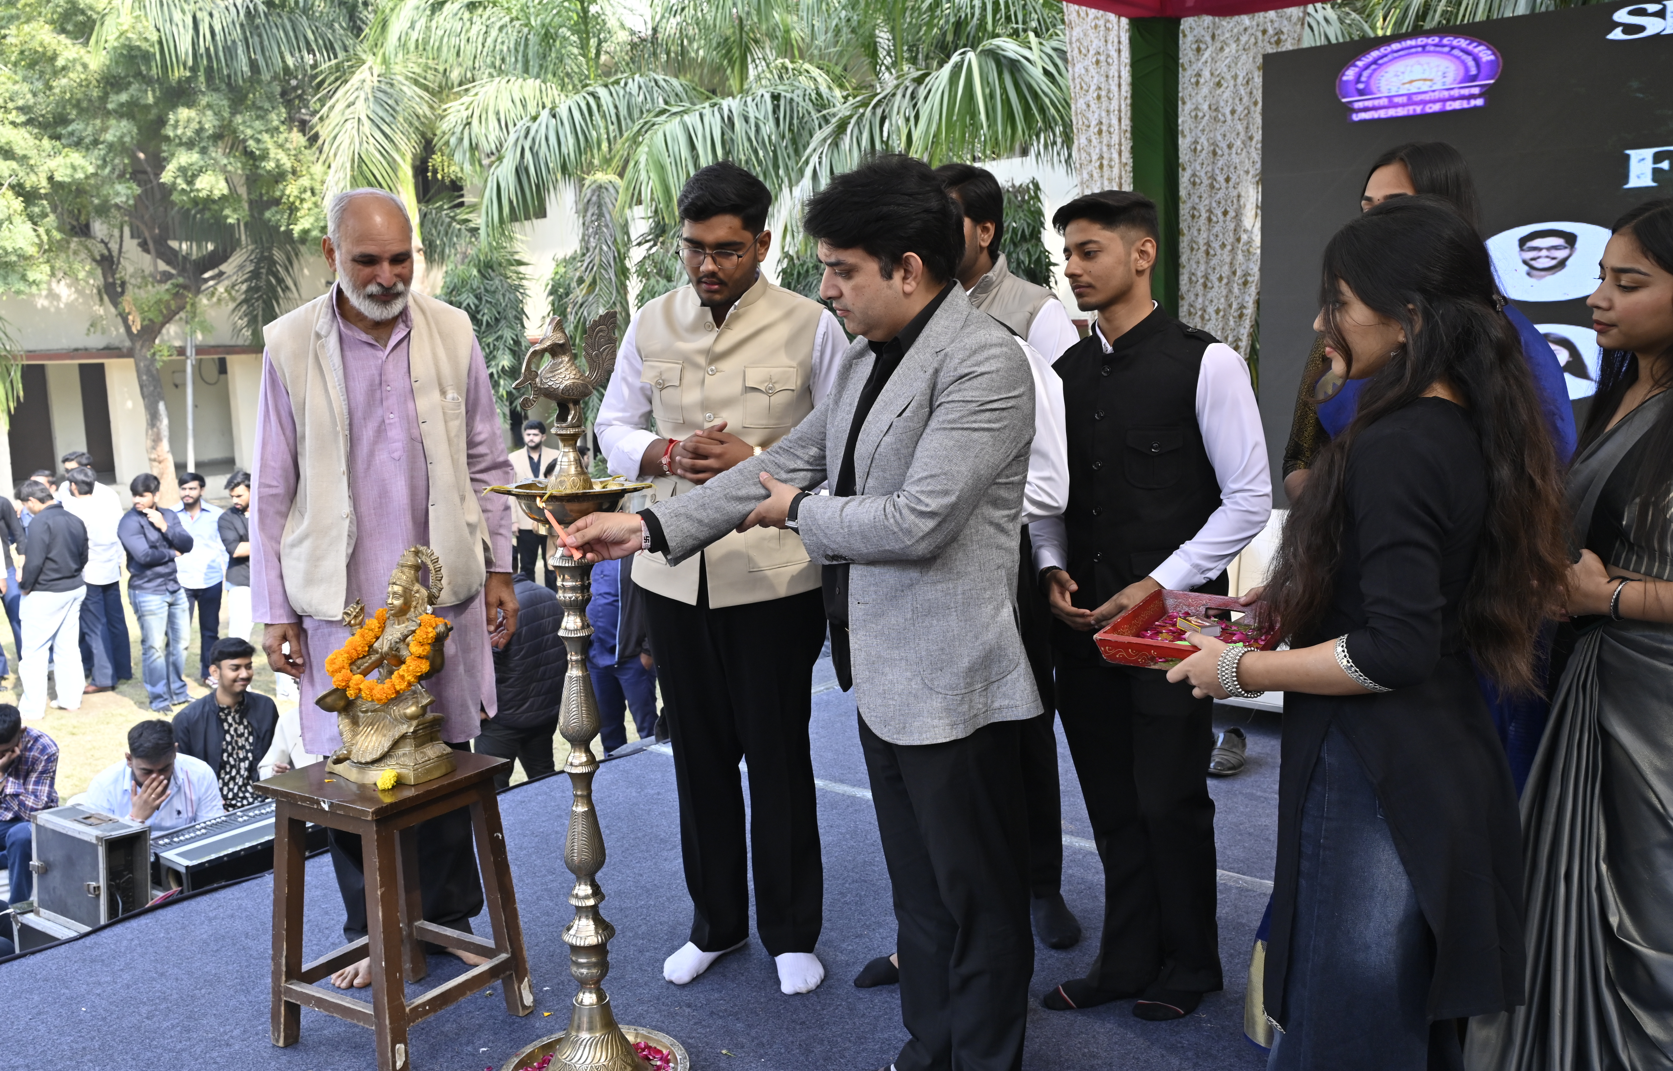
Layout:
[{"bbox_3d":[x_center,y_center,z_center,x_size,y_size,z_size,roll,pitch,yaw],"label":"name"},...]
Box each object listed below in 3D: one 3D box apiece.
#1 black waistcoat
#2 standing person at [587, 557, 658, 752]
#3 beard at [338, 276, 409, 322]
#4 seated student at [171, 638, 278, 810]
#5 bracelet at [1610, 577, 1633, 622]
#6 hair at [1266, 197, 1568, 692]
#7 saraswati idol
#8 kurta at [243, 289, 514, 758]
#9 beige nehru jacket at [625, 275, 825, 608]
[{"bbox_3d":[0.595,-0.109,2.740,0.250,0.670,0.400,-9,10,-43],"label":"black waistcoat"},{"bbox_3d":[-1.096,0.662,7.100,0.500,1.700,0.320,-1,8,6],"label":"standing person"},{"bbox_3d":[-0.926,-0.479,2.800,0.140,0.090,0.100,-7,23,-35],"label":"beard"},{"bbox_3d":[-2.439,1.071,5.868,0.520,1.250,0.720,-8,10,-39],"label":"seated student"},{"bbox_3d":[1.268,0.102,2.250,0.068,0.068,0.014,-8,18,-38],"label":"bracelet"},{"bbox_3d":[0.834,-0.138,2.000,0.380,0.690,0.320,1,8,23],"label":"hair"},{"bbox_3d":[-0.896,0.247,2.755,0.270,0.443,0.155,3,9,32],"label":"saraswati idol"},{"bbox_3d":[-0.968,-0.038,2.970,0.540,0.980,0.330,-5,8,-25],"label":"kurta"},{"bbox_3d":[-0.230,-0.205,2.900,0.430,0.670,0.280,0,8,15],"label":"beige nehru jacket"}]

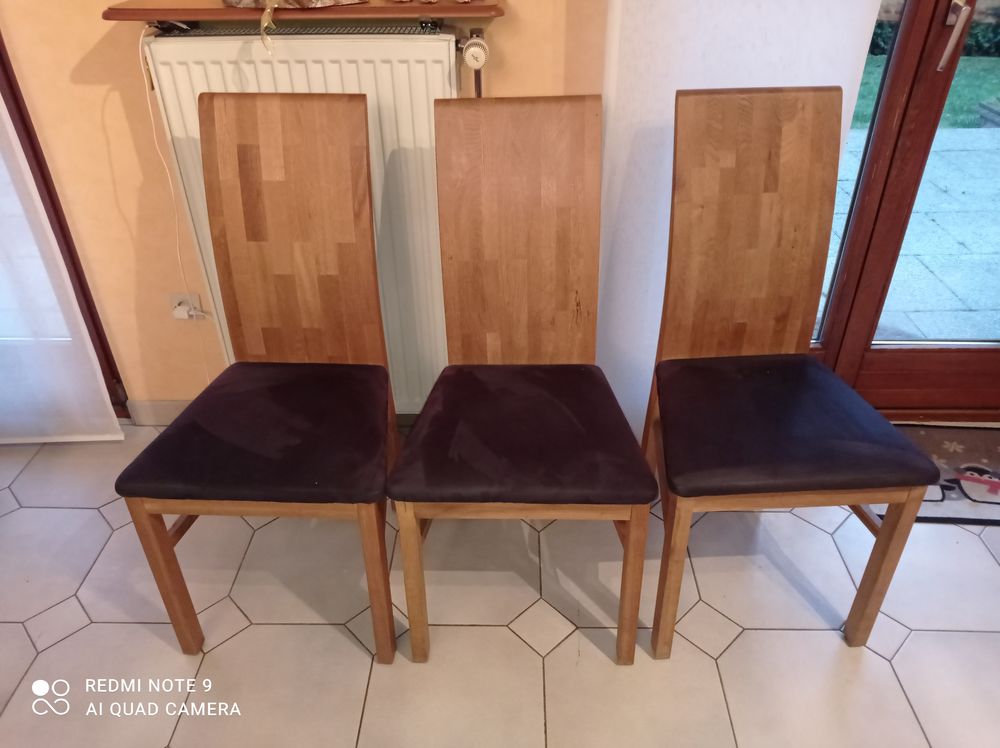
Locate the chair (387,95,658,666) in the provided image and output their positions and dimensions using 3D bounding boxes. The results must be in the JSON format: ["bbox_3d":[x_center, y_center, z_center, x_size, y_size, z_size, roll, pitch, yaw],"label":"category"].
[{"bbox_3d":[0.045,0.028,1.524,0.455,0.975,0.525,0,35,2],"label":"chair"}]

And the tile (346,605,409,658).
[{"bbox_3d":[-0.250,0.526,1.679,0.101,0.010,0.101,-29,43,-34],"label":"tile"}]

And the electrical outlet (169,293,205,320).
[{"bbox_3d":[-0.781,-0.168,2.014,0.083,0.080,0.028,0,35,2],"label":"electrical outlet"}]

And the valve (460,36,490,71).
[{"bbox_3d":[-0.047,-0.611,1.542,0.052,0.055,0.080,0,35,2],"label":"valve"}]

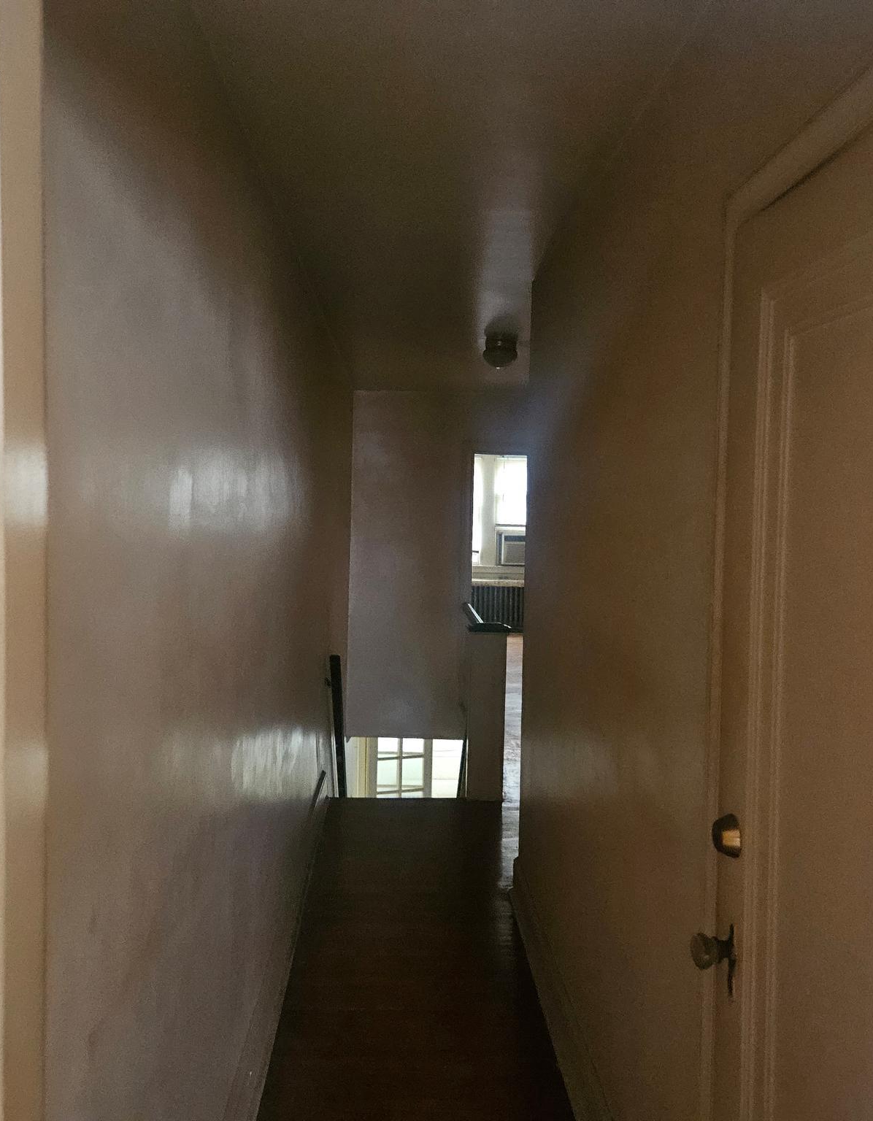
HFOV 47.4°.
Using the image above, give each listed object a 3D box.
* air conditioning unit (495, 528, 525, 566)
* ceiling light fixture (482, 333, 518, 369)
[{"bbox_3d":[1.108,-0.154,12.814,0.580,0.386,0.480,1,4,-2],"label":"air conditioning unit"},{"bbox_3d":[0.342,-1.104,5.274,0.183,0.172,0.183,1,4,-2],"label":"ceiling light fixture"}]

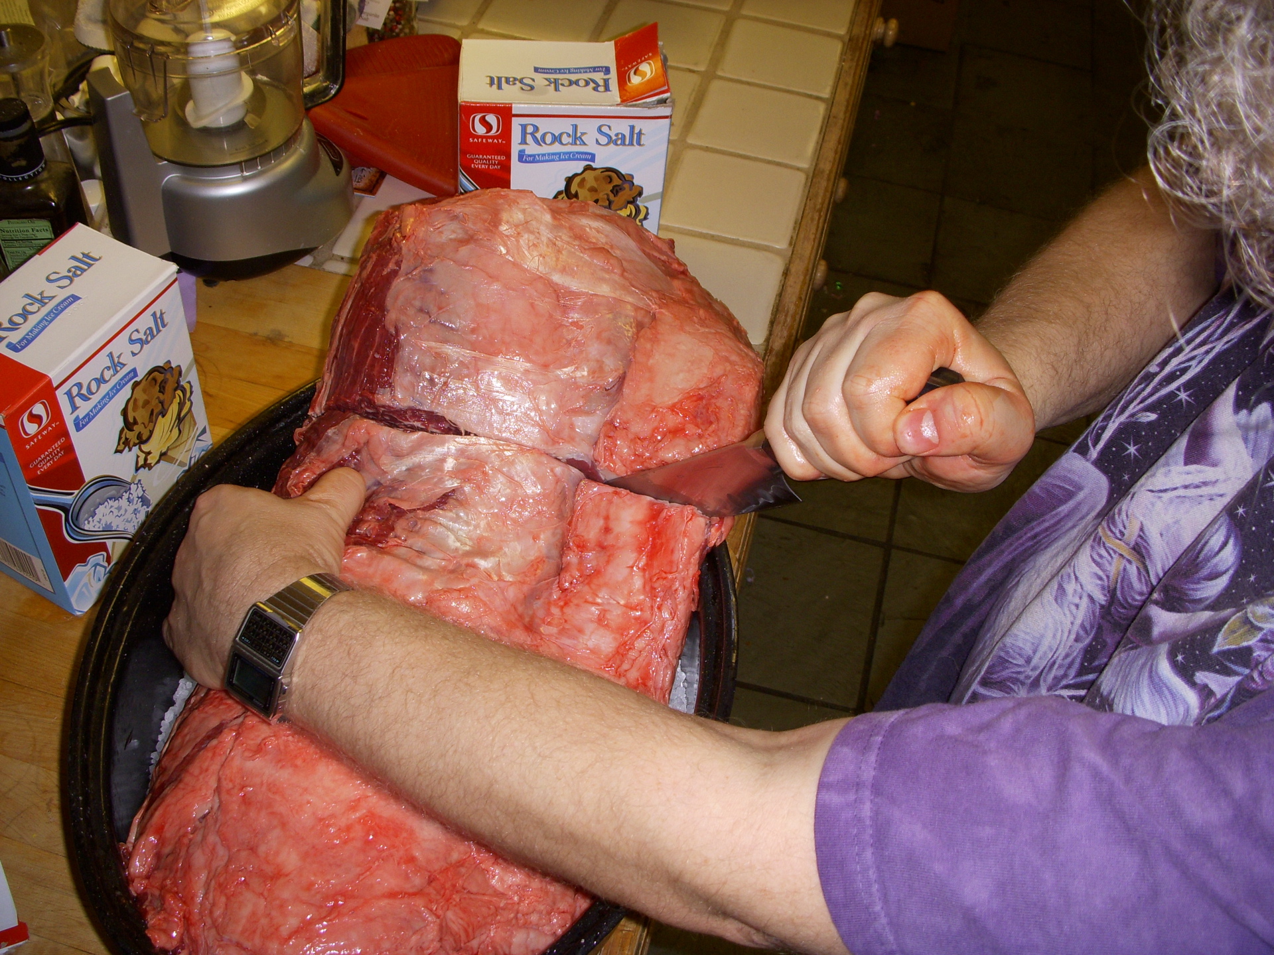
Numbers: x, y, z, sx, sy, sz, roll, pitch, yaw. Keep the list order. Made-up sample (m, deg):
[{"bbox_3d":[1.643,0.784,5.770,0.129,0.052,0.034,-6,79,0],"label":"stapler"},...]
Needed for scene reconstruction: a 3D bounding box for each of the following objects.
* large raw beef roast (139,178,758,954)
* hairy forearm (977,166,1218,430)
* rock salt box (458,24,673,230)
[{"bbox_3d":[-0.080,0.059,0.788,0.262,0.172,0.495,13,49,5],"label":"large raw beef roast"},{"bbox_3d":[0.258,-0.095,0.745,0.084,0.084,0.255,38,43,24],"label":"hairy forearm"},{"bbox_3d":[-0.056,-0.214,1.008,0.140,0.186,0.074,0,49,-6],"label":"rock salt box"}]

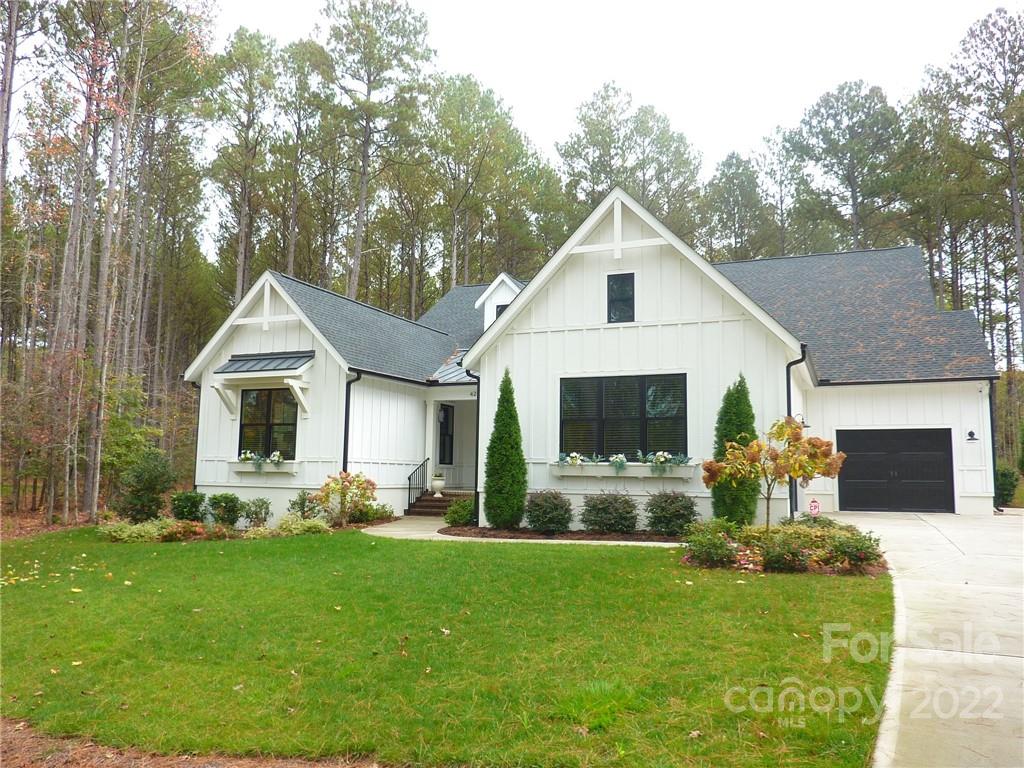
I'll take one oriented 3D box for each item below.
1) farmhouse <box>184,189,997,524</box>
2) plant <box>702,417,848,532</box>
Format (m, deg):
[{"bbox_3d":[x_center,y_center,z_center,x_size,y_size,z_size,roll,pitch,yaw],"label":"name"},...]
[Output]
[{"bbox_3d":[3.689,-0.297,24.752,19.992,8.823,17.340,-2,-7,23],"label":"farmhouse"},{"bbox_3d":[4.064,1.545,12.000,2.200,2.075,2.000,-2,-7,23],"label":"plant"}]

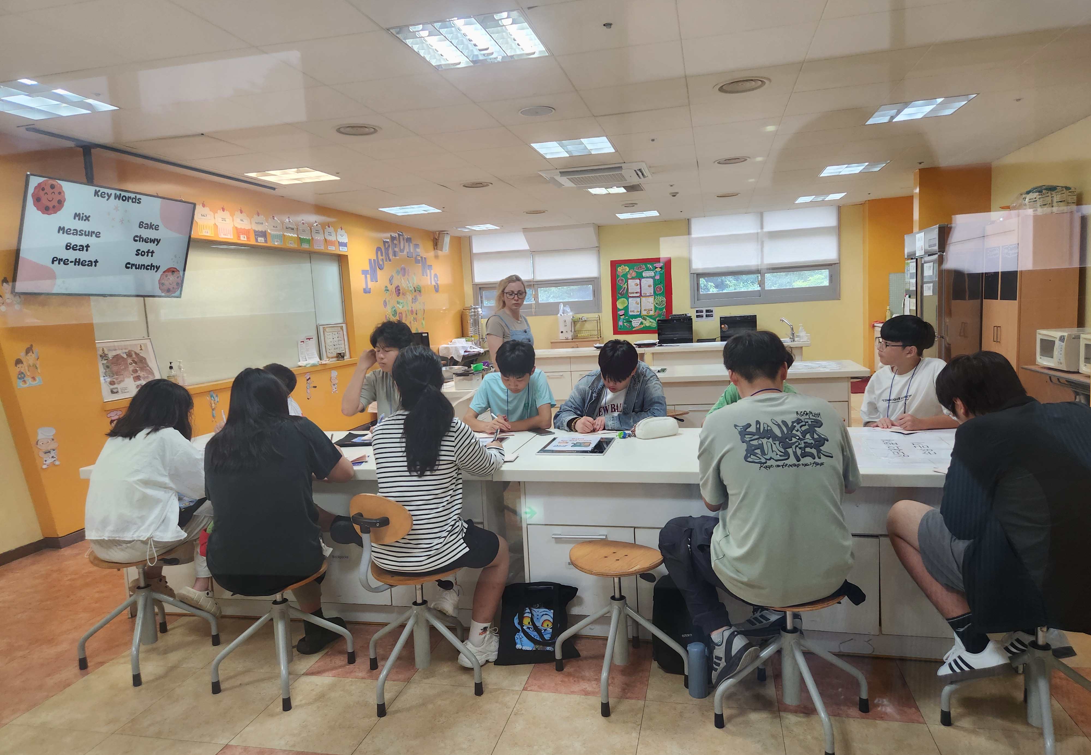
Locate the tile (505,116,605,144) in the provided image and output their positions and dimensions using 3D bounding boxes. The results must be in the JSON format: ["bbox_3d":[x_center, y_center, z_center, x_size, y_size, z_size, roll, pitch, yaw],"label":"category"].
[{"bbox_3d":[0.087,-1.706,4.998,0.600,0.015,0.600,-2,6,13],"label":"tile"}]

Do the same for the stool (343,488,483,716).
[{"bbox_3d":[-0.485,0.777,2.732,0.510,0.770,0.520,0,7,27],"label":"stool"}]

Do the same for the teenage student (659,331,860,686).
[{"bbox_3d":[0.691,0.452,2.443,0.620,1.220,0.680,-2,6,5],"label":"teenage student"}]

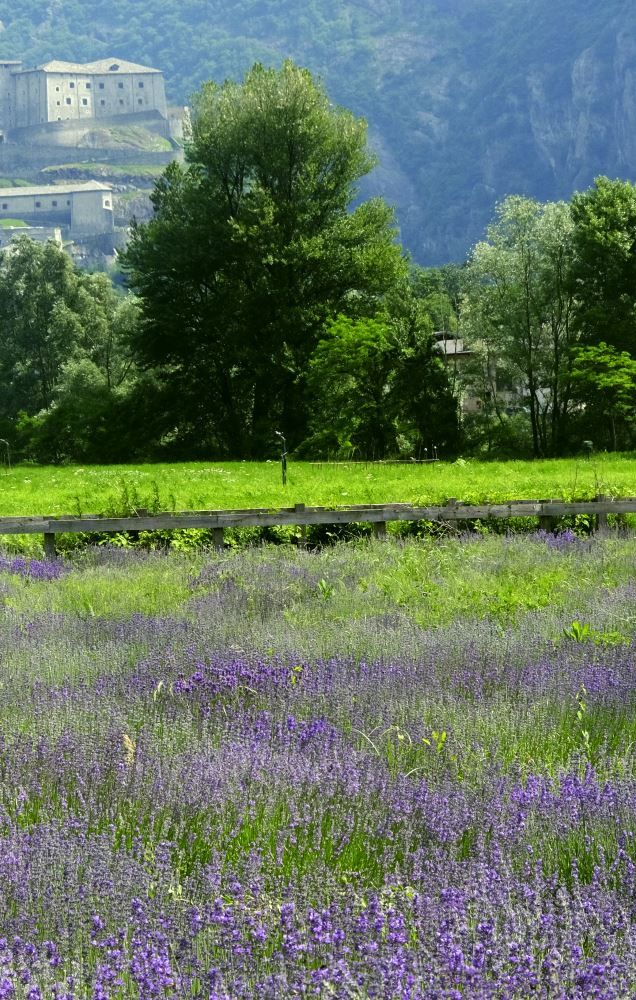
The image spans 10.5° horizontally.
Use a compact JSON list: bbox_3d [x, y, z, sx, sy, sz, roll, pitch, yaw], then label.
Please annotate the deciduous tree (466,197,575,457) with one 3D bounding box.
[{"bbox_3d":[8.643,-7.301,147.000,4.882,11.113,4.638,-1,1,0],"label":"deciduous tree"}]

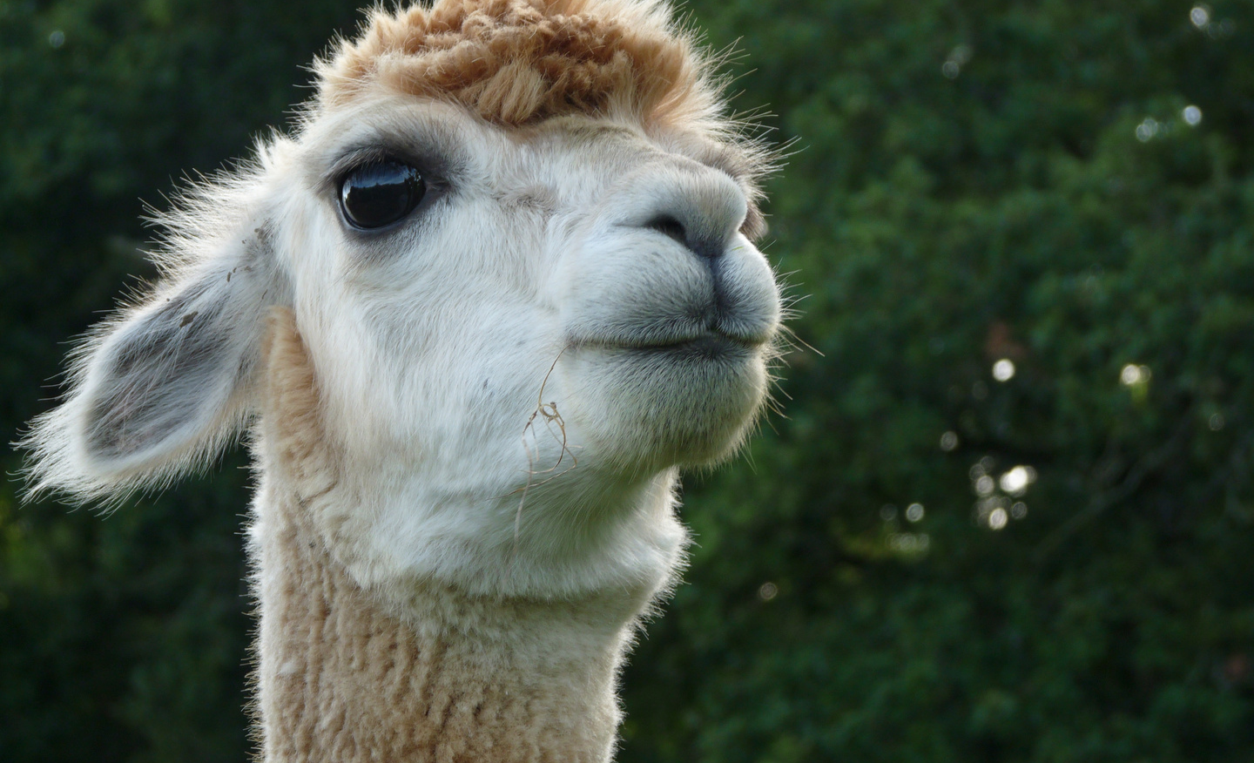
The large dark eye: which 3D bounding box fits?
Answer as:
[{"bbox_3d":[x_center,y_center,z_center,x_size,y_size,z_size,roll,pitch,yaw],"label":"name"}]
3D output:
[{"bbox_3d":[-0.083,-0.063,1.850,0.030,0.025,0.020,-10,-5,19],"label":"large dark eye"}]

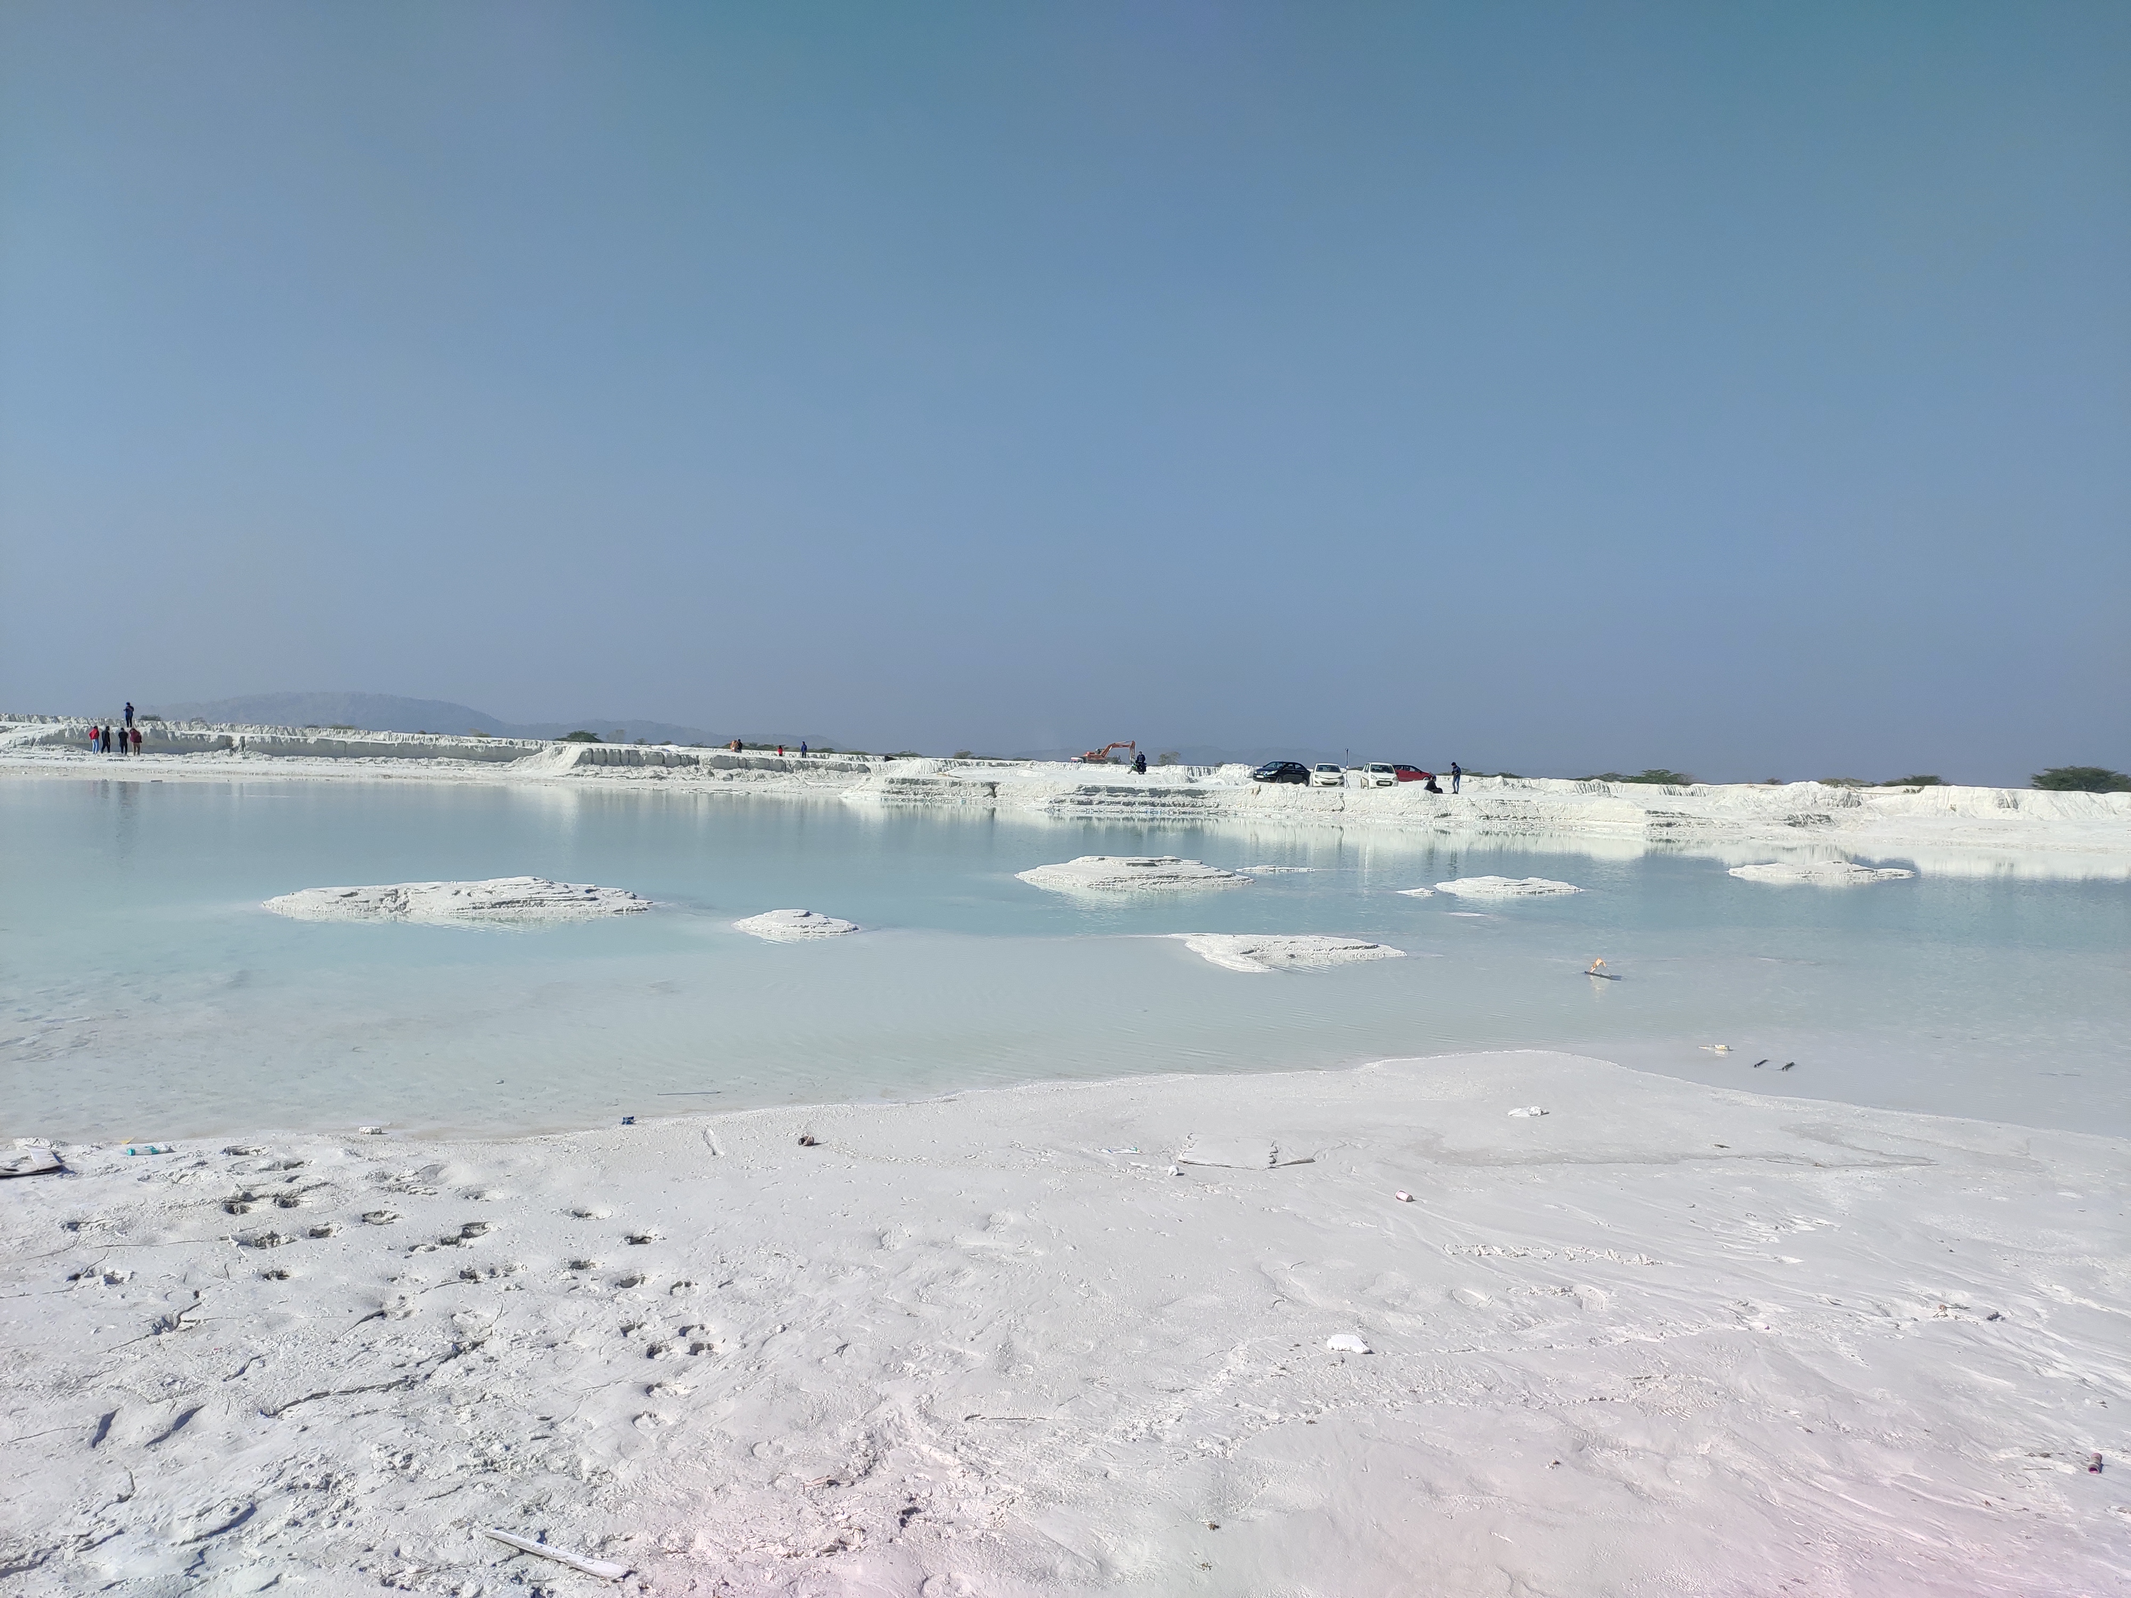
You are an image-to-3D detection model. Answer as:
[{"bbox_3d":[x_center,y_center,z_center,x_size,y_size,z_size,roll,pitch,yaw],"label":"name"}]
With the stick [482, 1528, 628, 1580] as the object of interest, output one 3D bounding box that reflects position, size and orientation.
[{"bbox_3d":[-1.142,1.683,3.436,0.399,0.020,0.040,1,-3,28],"label":"stick"}]

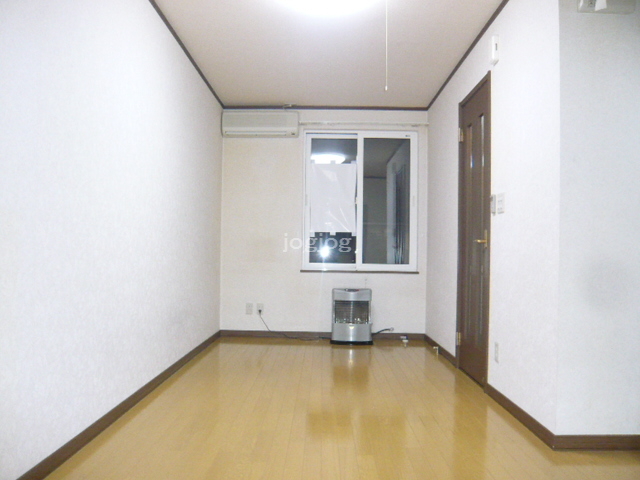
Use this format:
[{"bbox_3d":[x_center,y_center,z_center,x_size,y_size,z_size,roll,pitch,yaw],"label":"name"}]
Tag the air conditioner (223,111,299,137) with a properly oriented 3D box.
[{"bbox_3d":[-0.599,-1.178,5.252,0.780,0.250,0.200,1,-1,0],"label":"air conditioner"}]

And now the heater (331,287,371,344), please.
[{"bbox_3d":[0.312,0.739,5.091,0.410,0.545,0.280,1,-1,0],"label":"heater"}]

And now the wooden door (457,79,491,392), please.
[{"bbox_3d":[1.094,-0.038,3.694,0.050,2.040,0.740,1,-1,0],"label":"wooden door"}]

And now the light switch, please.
[{"bbox_3d":[1.073,-0.218,3.063,0.013,0.122,0.118,1,-1,0],"label":"light switch"}]

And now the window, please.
[{"bbox_3d":[0.427,-0.406,5.433,1.196,1.462,0.111,1,-1,0],"label":"window"}]

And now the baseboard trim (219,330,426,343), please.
[{"bbox_3d":[0.027,0.979,5.287,2.111,0.070,0.014,1,-1,0],"label":"baseboard trim"}]

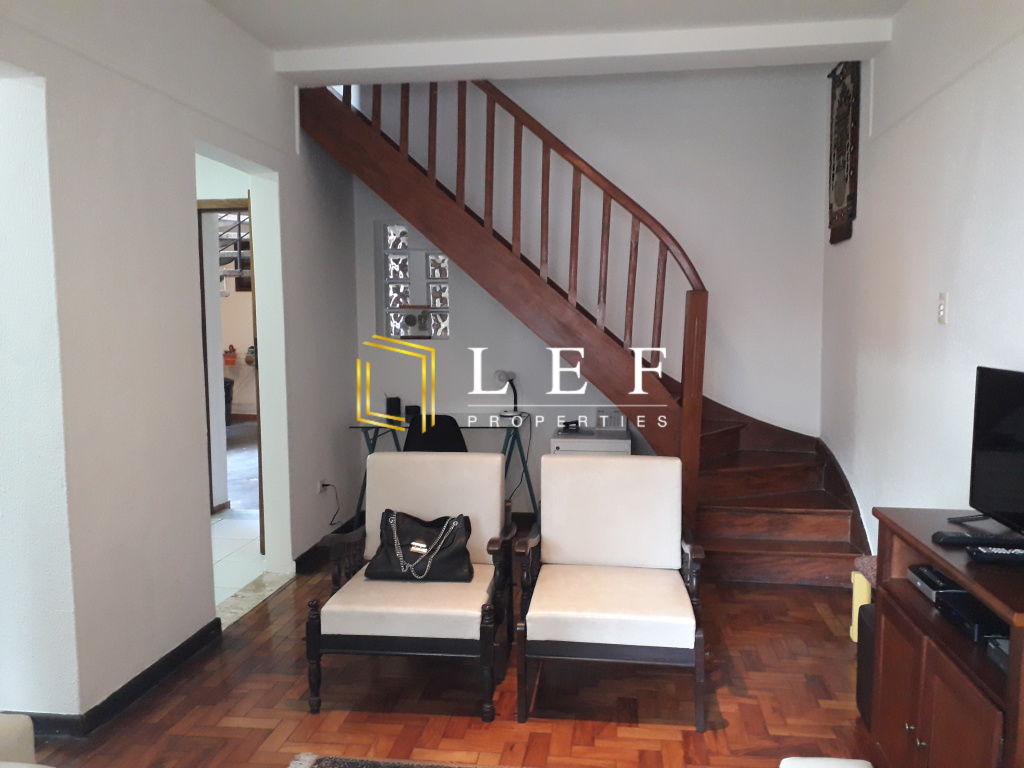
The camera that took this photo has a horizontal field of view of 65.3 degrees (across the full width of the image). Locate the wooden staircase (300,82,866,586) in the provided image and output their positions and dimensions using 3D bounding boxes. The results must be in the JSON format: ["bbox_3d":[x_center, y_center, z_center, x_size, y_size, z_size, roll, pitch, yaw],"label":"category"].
[{"bbox_3d":[0.407,-0.363,4.723,3.034,2.736,1.051,1,5,9],"label":"wooden staircase"}]

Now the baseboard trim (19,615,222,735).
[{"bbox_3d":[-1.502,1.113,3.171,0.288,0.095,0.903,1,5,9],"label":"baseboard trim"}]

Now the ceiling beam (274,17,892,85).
[{"bbox_3d":[0.291,-1.649,4.010,2.991,0.101,0.300,1,5,9],"label":"ceiling beam"}]

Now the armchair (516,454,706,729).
[{"bbox_3d":[0.369,0.738,3.103,0.660,0.840,0.790,0,5,6],"label":"armchair"}]

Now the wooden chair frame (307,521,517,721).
[{"bbox_3d":[-0.356,0.835,3.173,0.680,0.640,0.770,0,5,7],"label":"wooden chair frame"}]

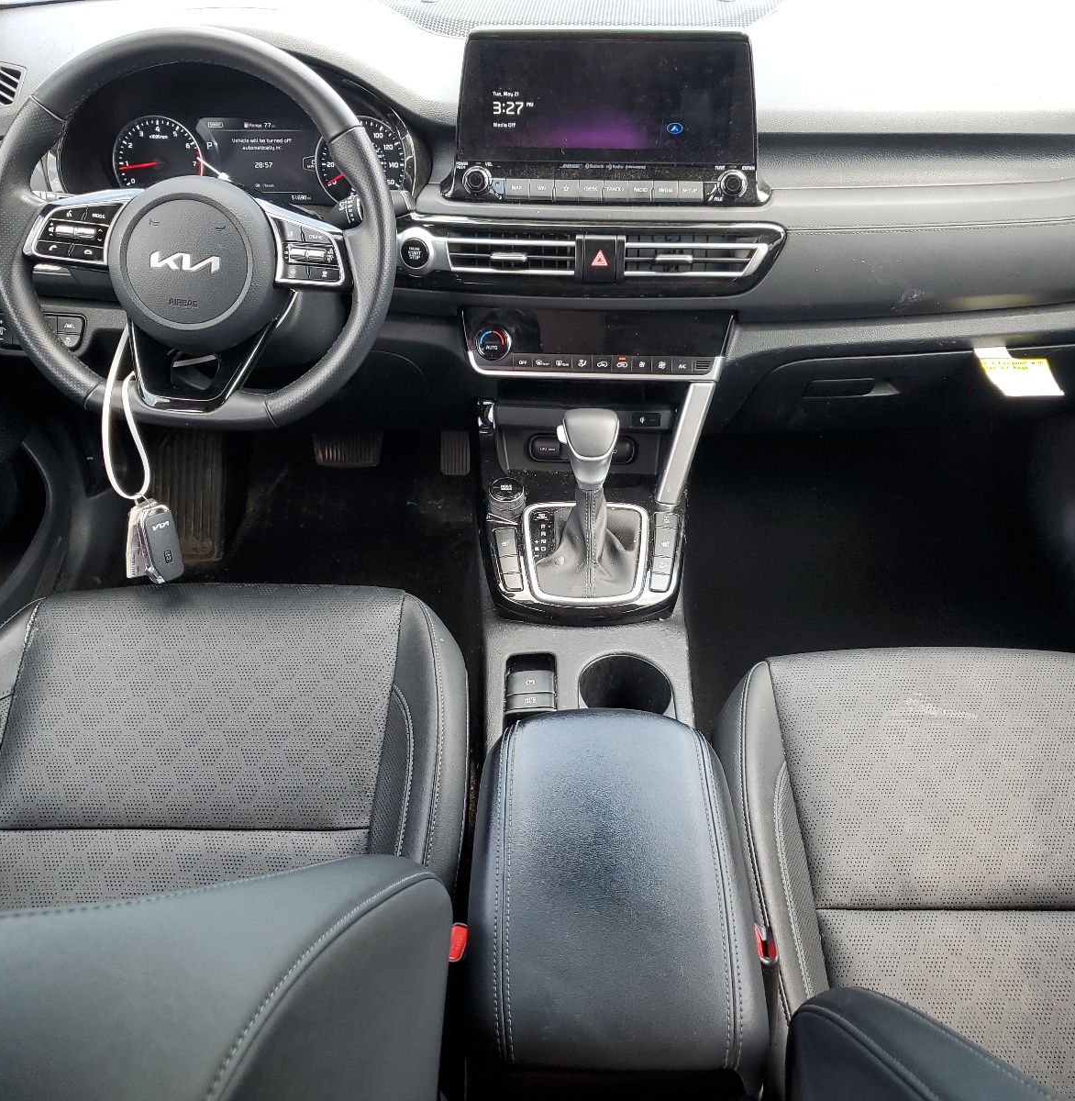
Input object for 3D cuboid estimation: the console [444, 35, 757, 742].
[{"bbox_3d":[0.052,-0.111,0.995,0.300,0.580,0.600,0,35,2],"label":"console"}]

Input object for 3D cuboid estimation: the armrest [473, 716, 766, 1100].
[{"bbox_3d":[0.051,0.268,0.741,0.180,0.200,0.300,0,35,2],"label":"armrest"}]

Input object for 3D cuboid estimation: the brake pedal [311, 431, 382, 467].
[{"bbox_3d":[-0.284,-0.155,1.662,0.107,0.065,0.040,0,0,2],"label":"brake pedal"}]

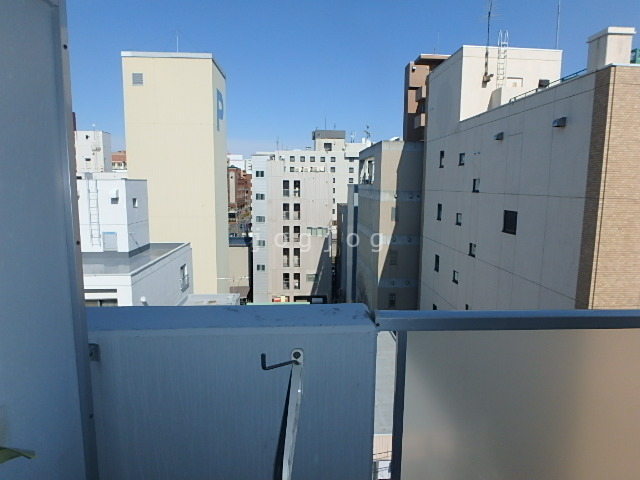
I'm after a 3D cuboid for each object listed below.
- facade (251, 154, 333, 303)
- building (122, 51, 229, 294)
[{"bbox_3d":[-4.170,-0.970,61.030,11.180,23.190,13.000,0,8,-3],"label":"facade"},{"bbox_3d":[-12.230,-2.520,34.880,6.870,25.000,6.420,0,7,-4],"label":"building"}]

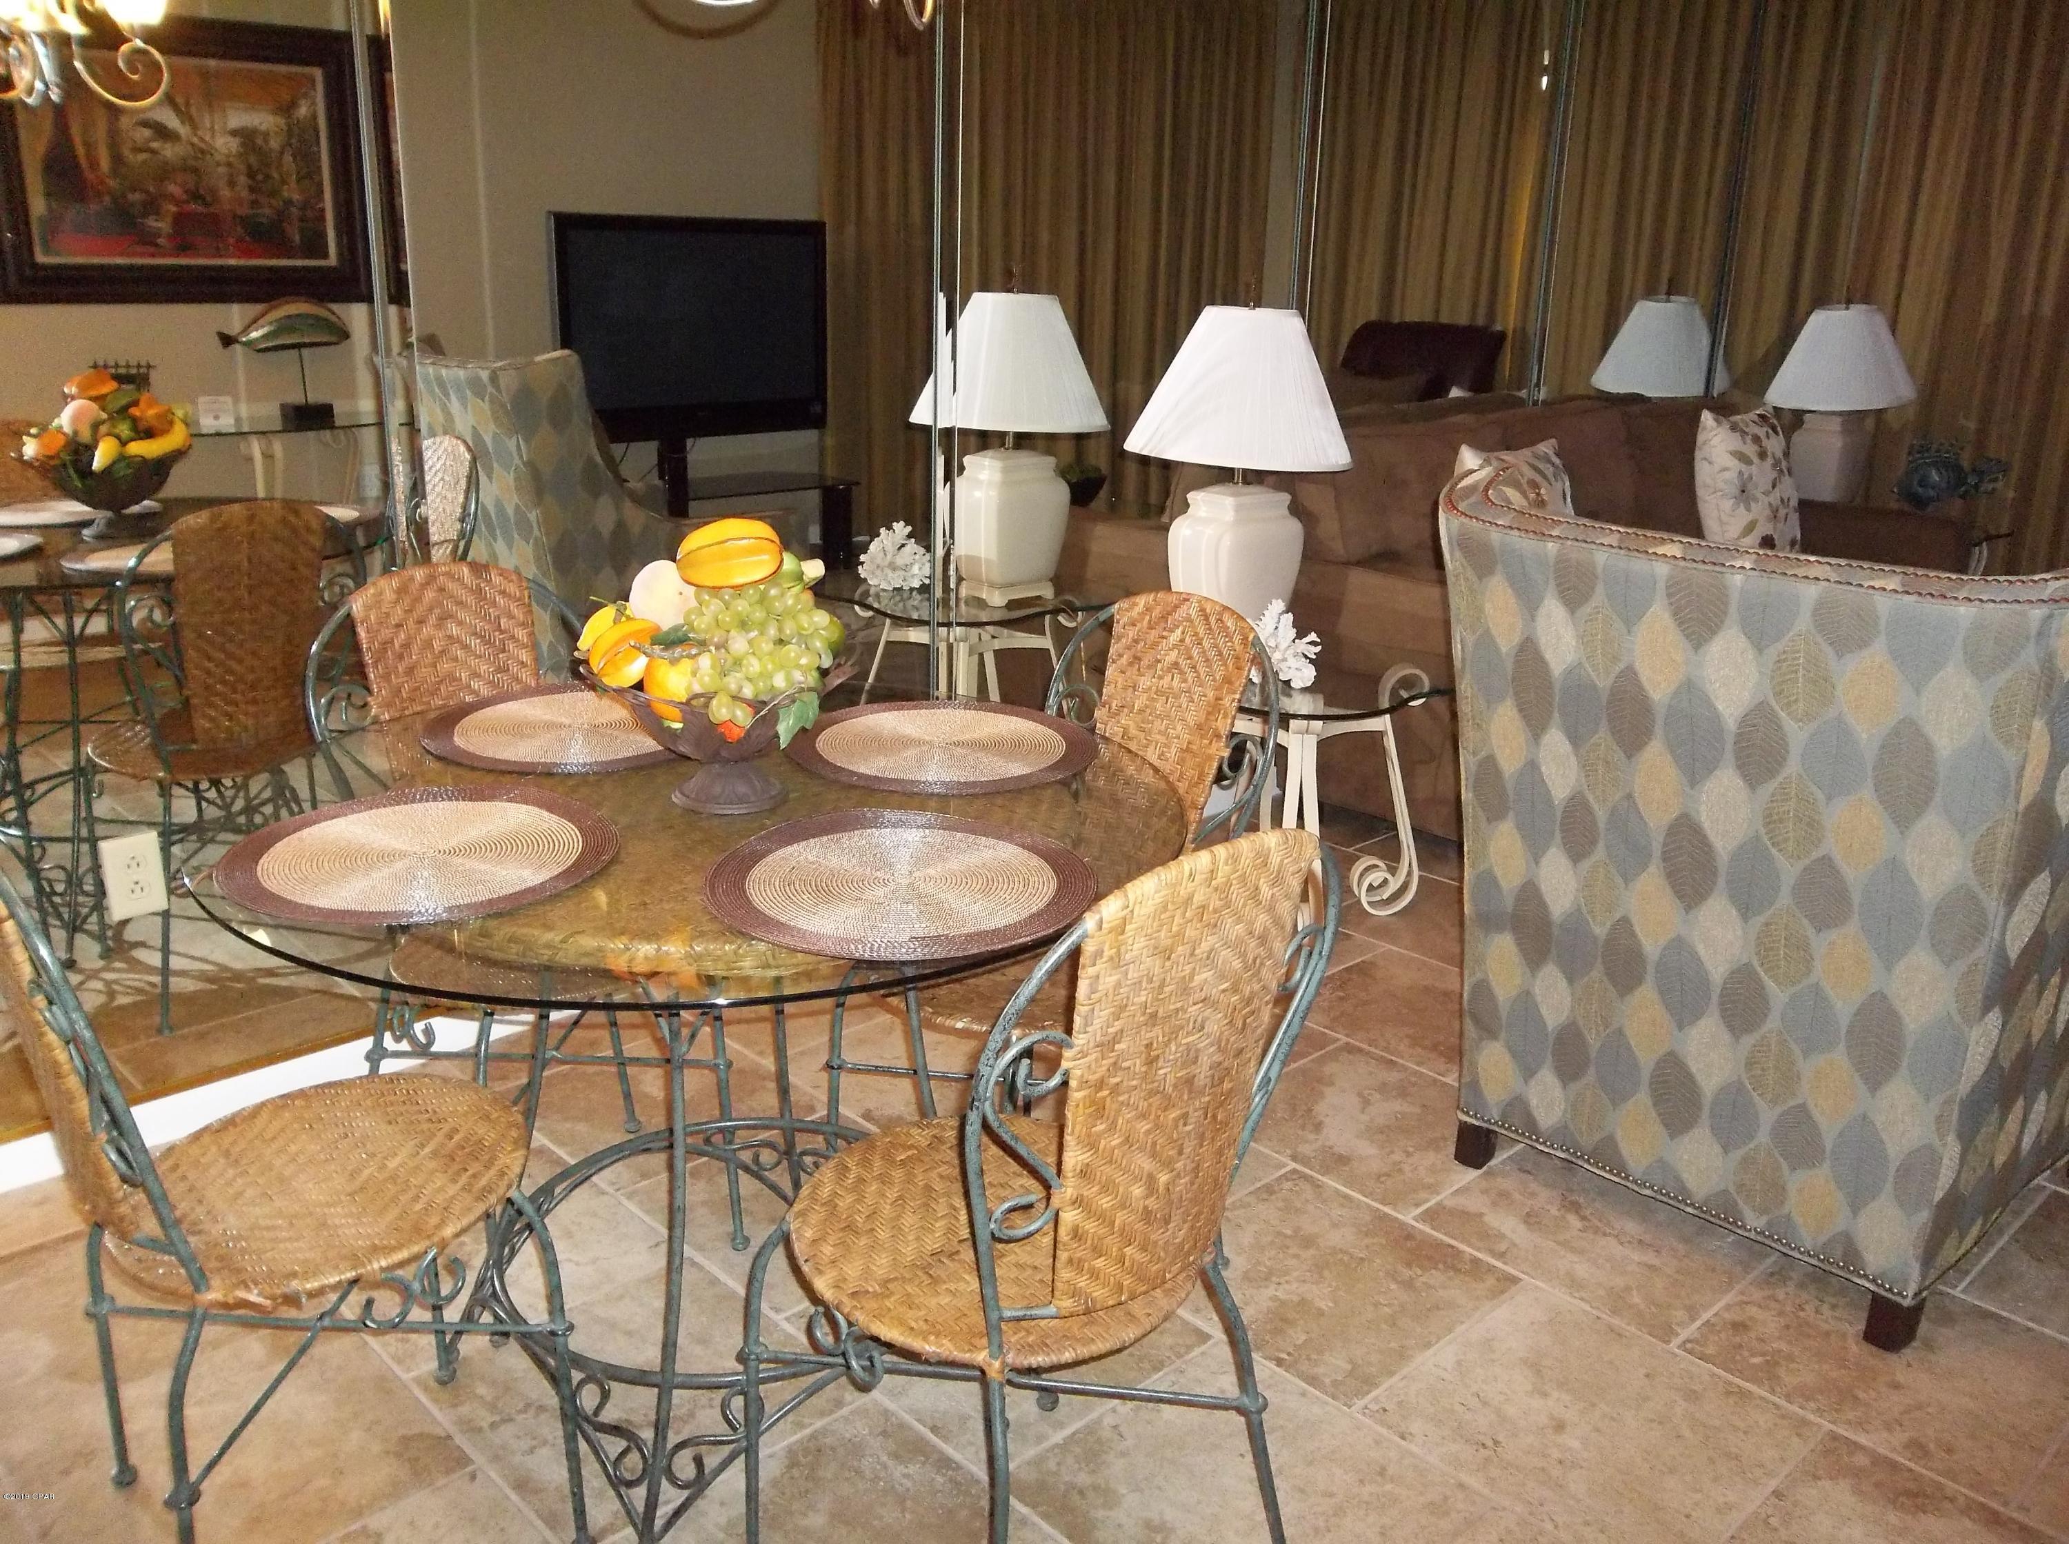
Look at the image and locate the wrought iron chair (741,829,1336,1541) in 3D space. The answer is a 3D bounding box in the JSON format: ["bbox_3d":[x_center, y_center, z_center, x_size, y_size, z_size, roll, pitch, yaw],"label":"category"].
[{"bbox_3d":[-0.023,0.420,1.511,0.425,0.876,0.475,-14,23,-41],"label":"wrought iron chair"}]

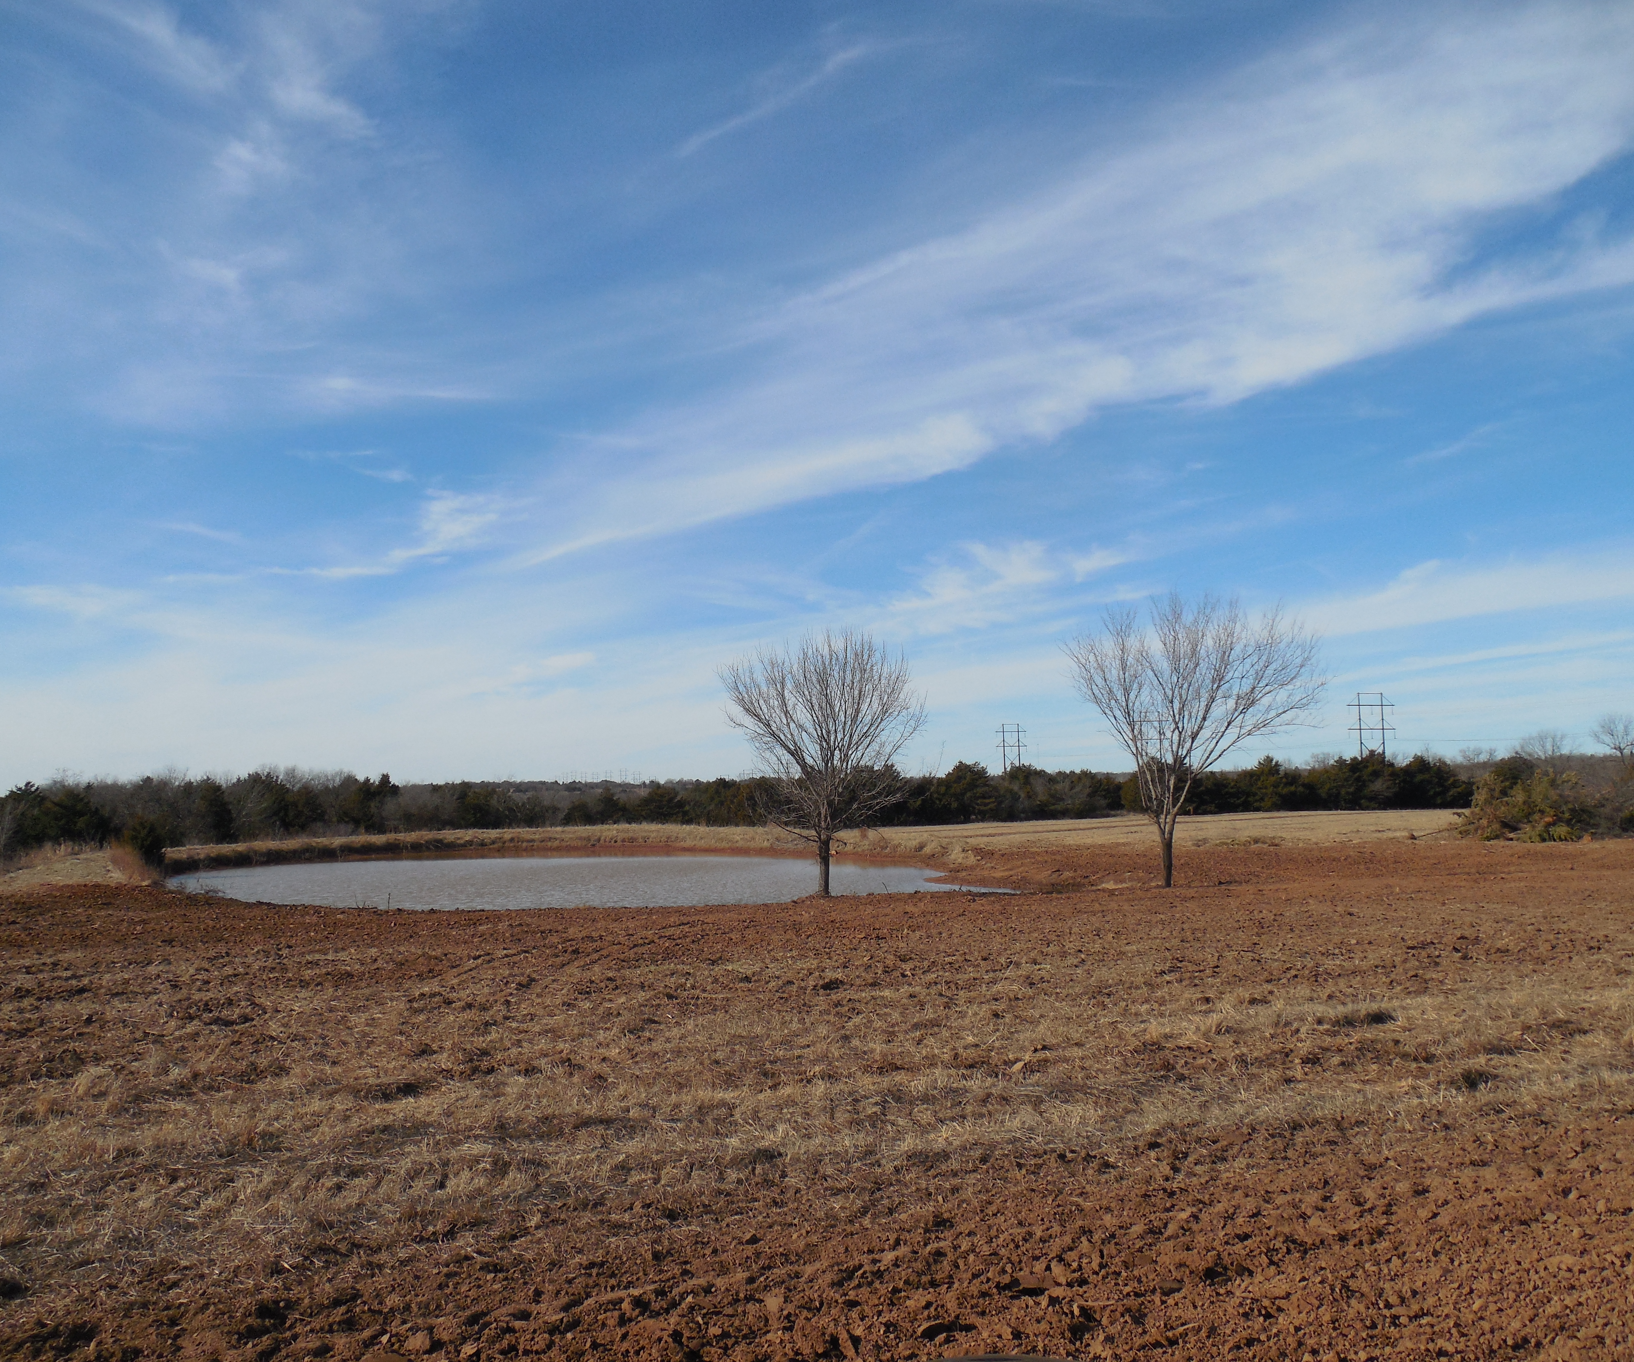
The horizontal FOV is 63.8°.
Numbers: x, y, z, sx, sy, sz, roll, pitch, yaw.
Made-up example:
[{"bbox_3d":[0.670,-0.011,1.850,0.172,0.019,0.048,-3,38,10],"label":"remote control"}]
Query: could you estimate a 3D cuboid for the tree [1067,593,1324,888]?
[{"bbox_3d":[9.820,1.526,34.000,6.520,7.650,6.190,-1,-4,0],"label":"tree"}]

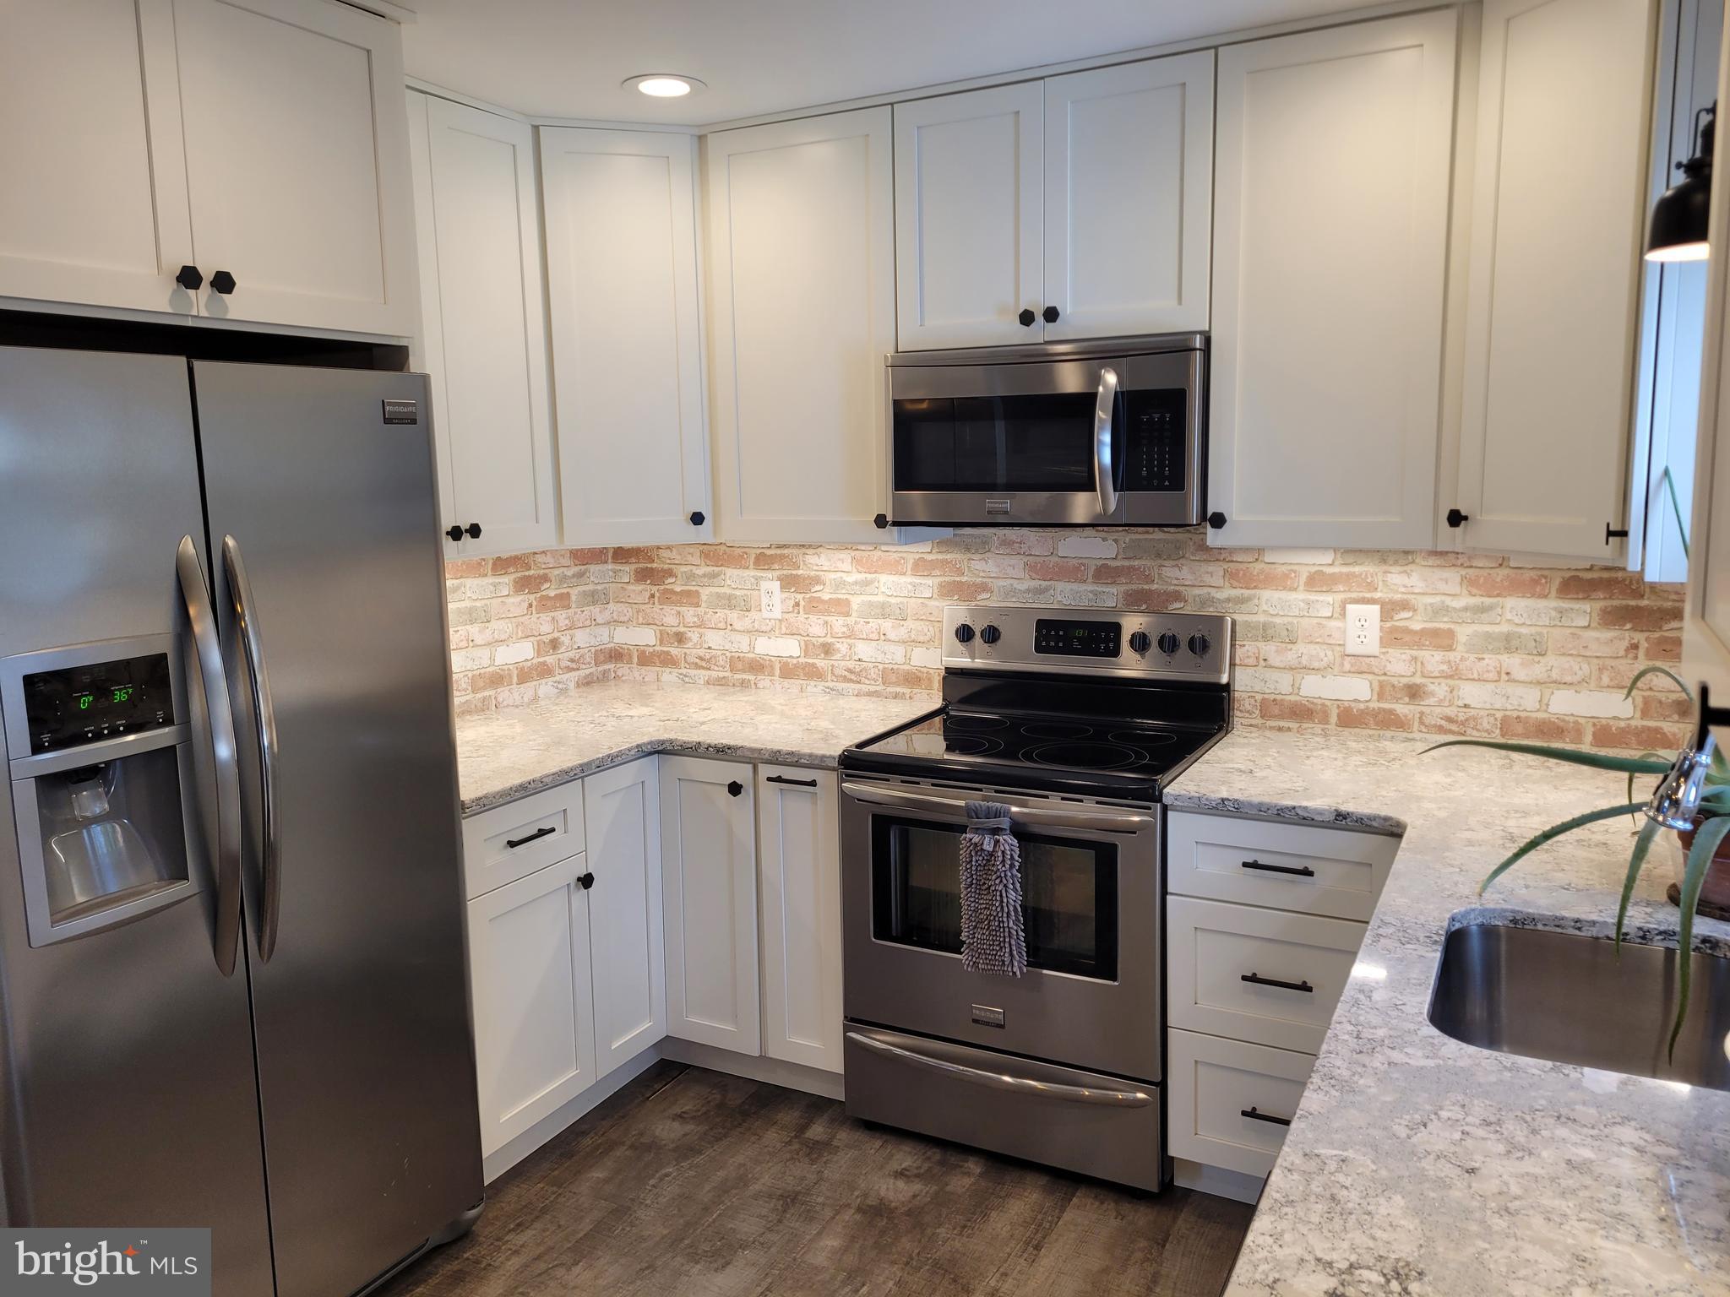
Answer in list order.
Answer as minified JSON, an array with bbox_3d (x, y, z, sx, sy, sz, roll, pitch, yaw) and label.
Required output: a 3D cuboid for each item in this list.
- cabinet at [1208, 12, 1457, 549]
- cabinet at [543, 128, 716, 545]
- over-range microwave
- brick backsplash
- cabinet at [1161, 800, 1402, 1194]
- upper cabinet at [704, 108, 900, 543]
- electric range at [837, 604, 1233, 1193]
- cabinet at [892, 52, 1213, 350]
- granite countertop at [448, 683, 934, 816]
[{"bbox_3d":[1.033,-0.749,2.831,0.470,1.041,0.336,3,9,28],"label":"cabinet"},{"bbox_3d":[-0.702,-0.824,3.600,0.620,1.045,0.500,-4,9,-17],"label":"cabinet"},{"bbox_3d":[0.477,-0.507,3.118,0.760,0.406,0.425,3,9,28],"label":"over-range microwave"},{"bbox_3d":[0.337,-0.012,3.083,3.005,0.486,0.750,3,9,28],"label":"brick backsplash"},{"bbox_3d":[0.988,0.722,2.913,0.455,0.884,0.632,3,9,28],"label":"cabinet"},{"bbox_3d":[-0.093,-0.812,3.429,0.563,1.041,0.336,3,9,28],"label":"upper cabinet"},{"bbox_3d":[0.428,0.540,3.140,0.761,1.202,0.695,3,9,28],"label":"electric range"},{"bbox_3d":[0.486,-1.011,3.086,0.761,0.578,0.336,3,9,28],"label":"cabinet"},{"bbox_3d":[-0.597,0.241,3.272,1.205,0.032,1.370,3,9,28],"label":"granite countertop"}]

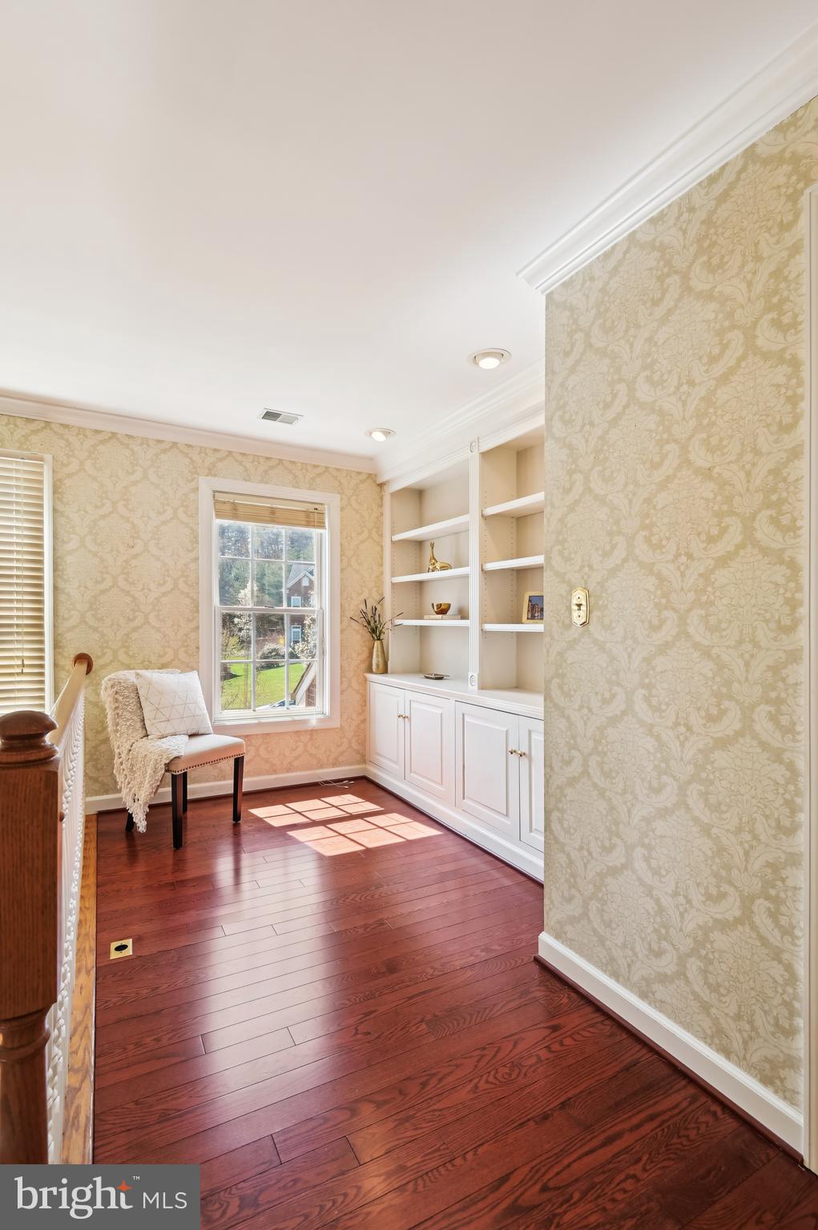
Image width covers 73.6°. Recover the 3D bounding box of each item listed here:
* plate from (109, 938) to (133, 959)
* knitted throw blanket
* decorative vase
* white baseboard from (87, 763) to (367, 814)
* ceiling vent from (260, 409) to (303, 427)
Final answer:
[{"bbox_3d":[-1.037,1.206,1.972,0.072,0.008,0.110,1,-1,-29],"label":"plate"},{"bbox_3d":[-1.423,0.755,3.155,0.537,0.844,0.414,0,-1,28],"label":"knitted throw blanket"},{"bbox_3d":[-0.233,0.326,4.237,0.106,0.263,0.106,0,-1,0],"label":"decorative vase"},{"bbox_3d":[-1.164,1.184,3.785,1.838,0.095,0.020,1,-1,-27],"label":"white baseboard"},{"bbox_3d":[-0.790,-1.210,3.350,0.245,0.020,0.190,1,-1,-29],"label":"ceiling vent"}]

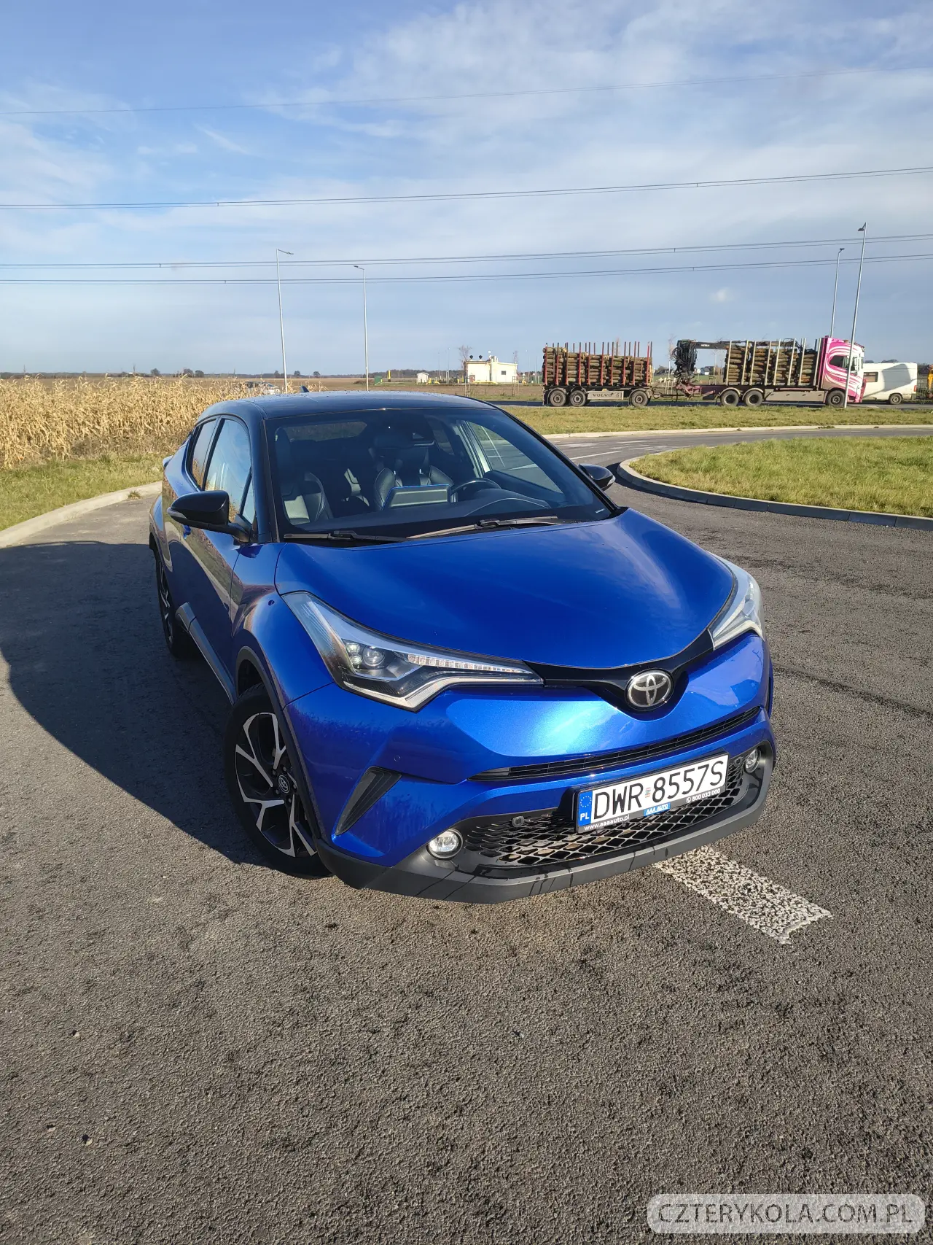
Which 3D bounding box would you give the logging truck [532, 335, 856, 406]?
[{"bbox_3d":[14.157,-15.123,52.275,18.710,3.900,2.600,4,17,14],"label":"logging truck"}]

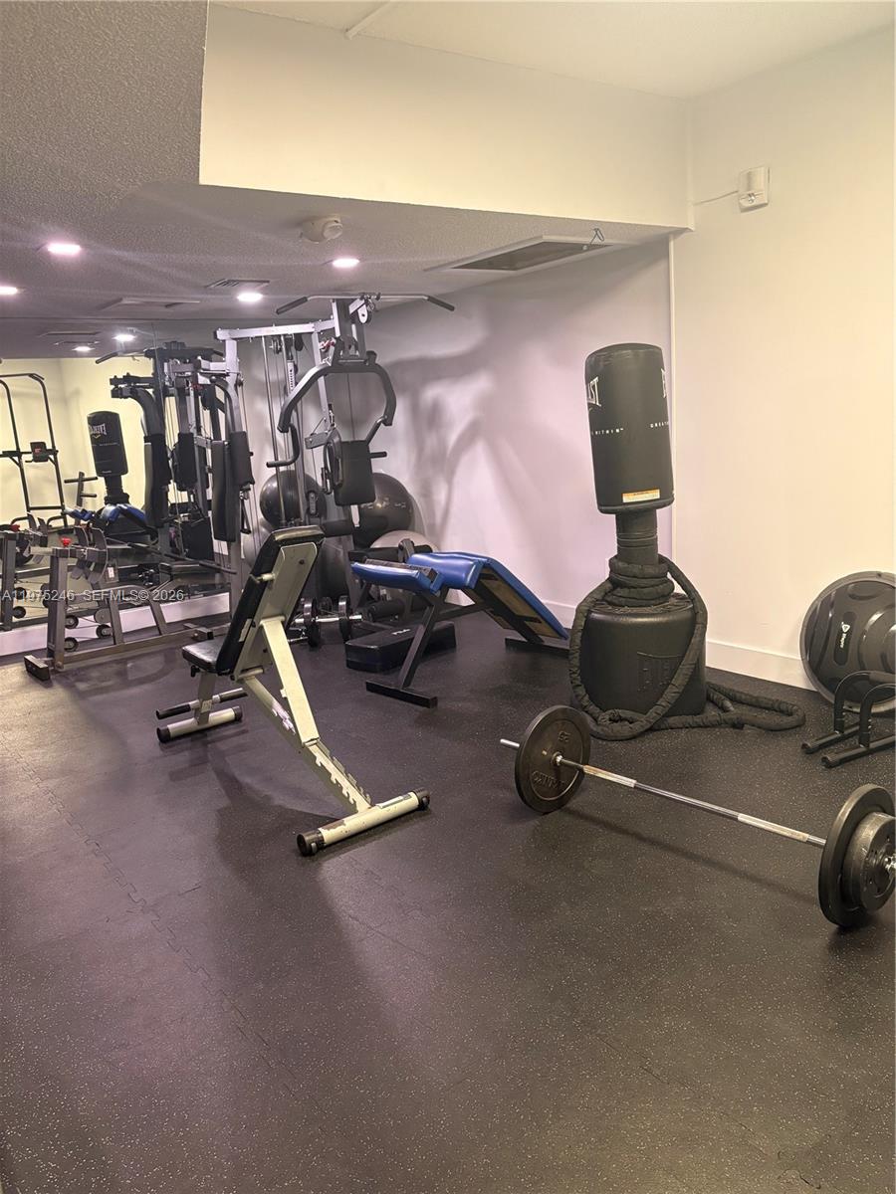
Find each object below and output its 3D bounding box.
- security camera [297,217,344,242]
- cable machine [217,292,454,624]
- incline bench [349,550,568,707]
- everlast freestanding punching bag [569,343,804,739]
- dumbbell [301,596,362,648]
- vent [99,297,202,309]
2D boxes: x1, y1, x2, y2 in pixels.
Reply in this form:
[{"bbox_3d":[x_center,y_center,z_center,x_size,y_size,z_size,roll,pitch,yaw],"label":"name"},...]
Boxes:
[{"bbox_3d":[-0.502,-1.494,3.684,0.150,0.085,0.140,5,15,37],"label":"security camera"},{"bbox_3d":[-0.752,-0.793,5.872,1.280,2.090,1.360,-12,14,-34],"label":"cable machine"},{"bbox_3d":[0.124,0.089,4.809,0.520,0.690,1.190,8,17,44],"label":"incline bench"},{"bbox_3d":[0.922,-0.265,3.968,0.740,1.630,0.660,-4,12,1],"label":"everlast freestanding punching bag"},{"bbox_3d":[-0.768,0.145,5.794,0.420,0.300,0.290,-4,12,-2],"label":"dumbbell"},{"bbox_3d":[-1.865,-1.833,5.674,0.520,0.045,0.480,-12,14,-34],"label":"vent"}]

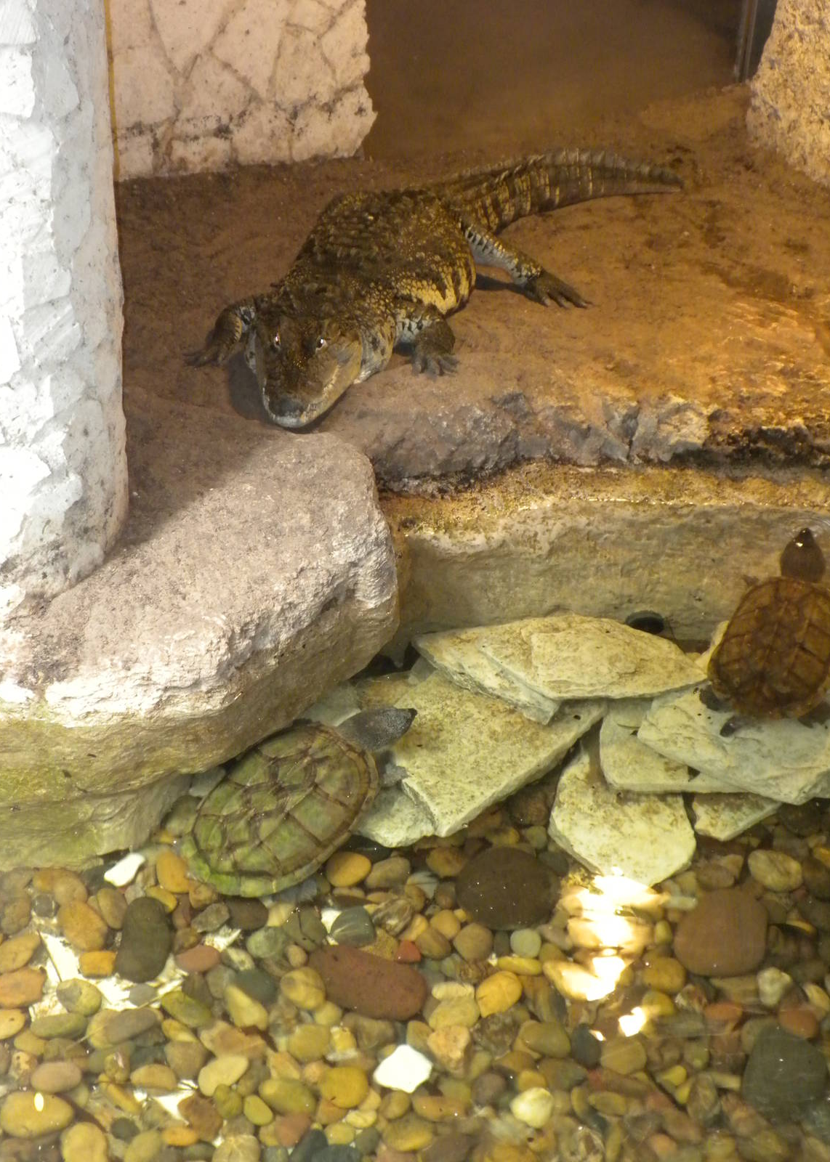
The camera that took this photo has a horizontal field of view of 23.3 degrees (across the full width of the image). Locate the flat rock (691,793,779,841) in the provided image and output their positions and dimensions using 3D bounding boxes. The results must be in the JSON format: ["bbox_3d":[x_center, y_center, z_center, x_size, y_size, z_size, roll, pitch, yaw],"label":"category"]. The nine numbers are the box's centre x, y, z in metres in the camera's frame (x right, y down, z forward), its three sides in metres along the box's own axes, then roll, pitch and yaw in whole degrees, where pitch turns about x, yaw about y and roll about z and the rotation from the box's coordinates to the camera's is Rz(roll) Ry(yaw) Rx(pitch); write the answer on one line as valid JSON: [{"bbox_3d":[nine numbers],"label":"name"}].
[{"bbox_3d":[0.360,0.261,2.253,0.105,0.030,0.090,3,41,2],"label":"flat rock"}]

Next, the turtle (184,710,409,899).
[{"bbox_3d":[-0.134,0.243,2.218,0.155,0.085,0.270,31,50,33],"label":"turtle"}]

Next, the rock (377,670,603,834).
[{"bbox_3d":[0.083,0.188,2.284,0.250,0.045,0.170,-32,52,-31],"label":"rock"}]

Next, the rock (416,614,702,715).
[{"bbox_3d":[0.168,0.097,2.336,0.315,0.050,0.130,3,48,1],"label":"rock"}]

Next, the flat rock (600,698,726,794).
[{"bbox_3d":[0.289,0.188,2.290,0.160,0.040,0.140,3,43,2],"label":"flat rock"}]

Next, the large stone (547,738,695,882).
[{"bbox_3d":[0.230,0.254,2.250,0.155,0.045,0.190,3,43,2],"label":"large stone"}]

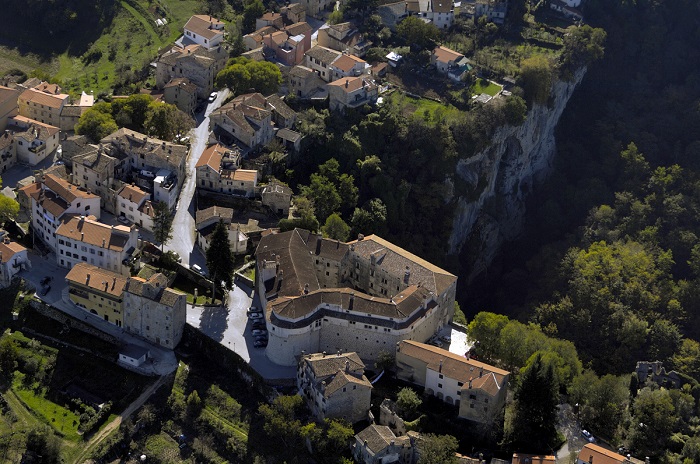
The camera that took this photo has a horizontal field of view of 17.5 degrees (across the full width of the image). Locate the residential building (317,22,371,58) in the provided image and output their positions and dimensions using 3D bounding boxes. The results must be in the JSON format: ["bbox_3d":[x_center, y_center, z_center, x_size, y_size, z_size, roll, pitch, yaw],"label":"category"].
[{"bbox_3d":[-1.160,-68.730,801.810,17.330,8.400,9.650,25,37,32],"label":"residential building"}]

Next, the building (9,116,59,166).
[{"bbox_3d":[-104.120,-29.810,727.620,17.000,7.600,13.810,16,33,22],"label":"building"}]

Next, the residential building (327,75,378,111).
[{"bbox_3d":[0.840,-46.790,761.880,8.570,9.800,13.680,28,39,36],"label":"residential building"}]

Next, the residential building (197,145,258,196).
[{"bbox_3d":[-38.910,-20.340,739.670,19.510,10.210,12.320,10,38,8],"label":"residential building"}]

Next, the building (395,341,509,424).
[{"bbox_3d":[28.200,43.020,657.230,34.000,12.000,13.500,16,38,17],"label":"building"}]

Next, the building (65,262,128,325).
[{"bbox_3d":[-69.880,16.710,646.610,18.300,11.800,10.500,19,34,26],"label":"building"}]

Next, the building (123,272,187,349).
[{"bbox_3d":[-58.380,23.260,682.700,16.950,18.640,8.430,18,40,19],"label":"building"}]

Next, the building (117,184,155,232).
[{"bbox_3d":[-63.090,-7.660,691.520,14.290,9.770,7.000,22,35,28],"label":"building"}]

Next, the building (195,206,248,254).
[{"bbox_3d":[-38.610,-0.540,682.330,11.510,9.000,14.980,-7,32,-17],"label":"building"}]

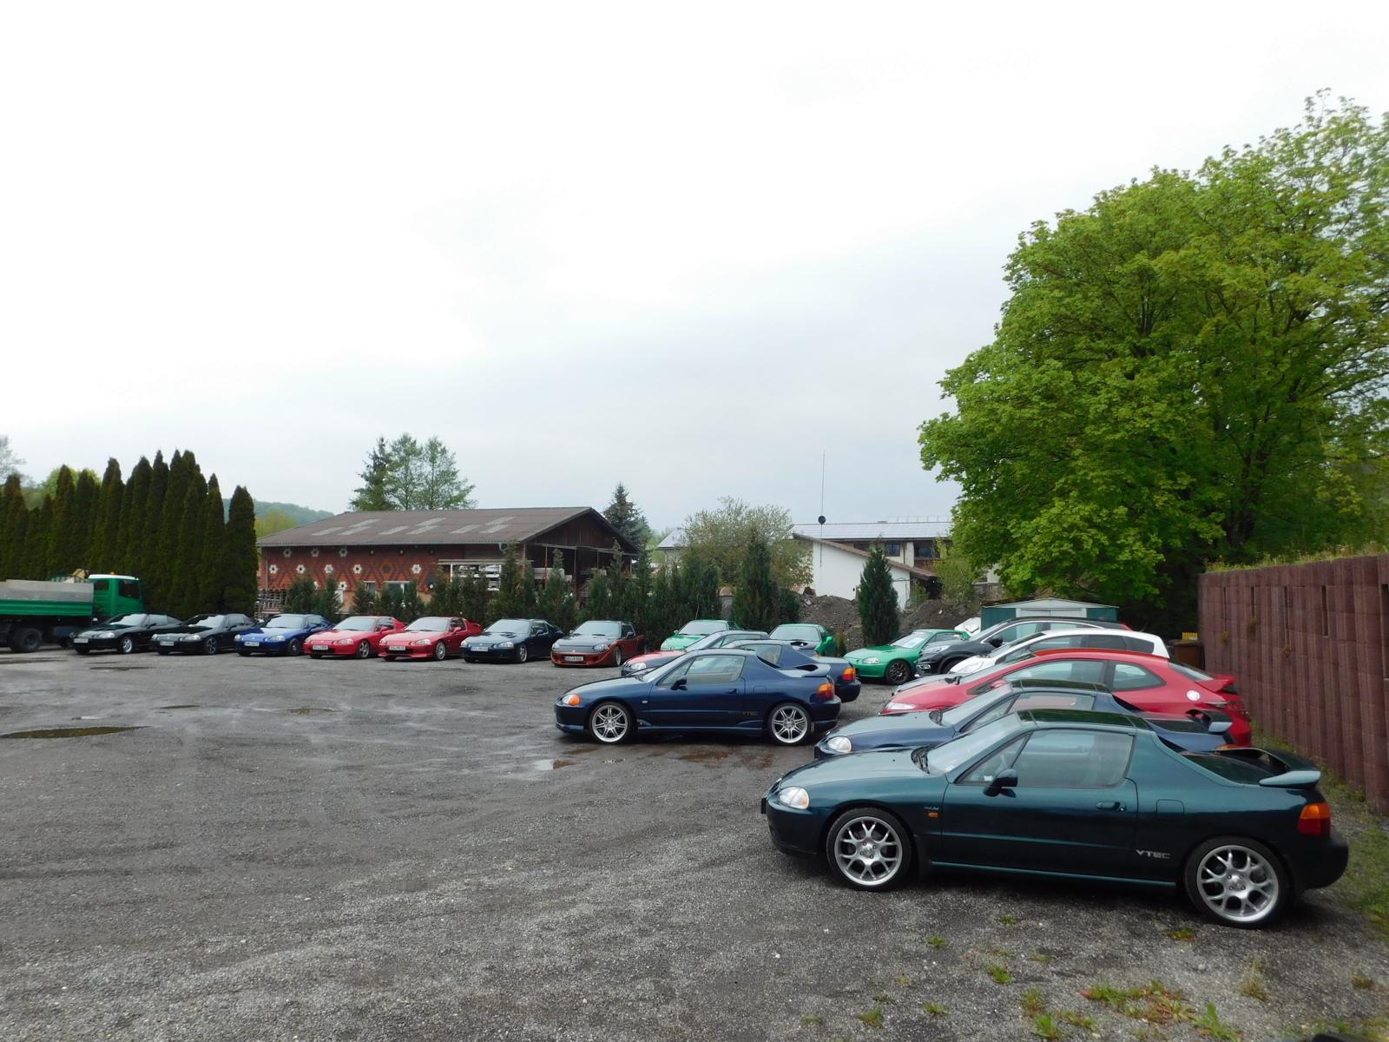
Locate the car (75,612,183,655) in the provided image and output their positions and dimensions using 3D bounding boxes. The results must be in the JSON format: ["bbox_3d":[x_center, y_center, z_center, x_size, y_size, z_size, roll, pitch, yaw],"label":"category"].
[{"bbox_3d":[-17.996,3.567,32.354,1.710,1.240,4.000,-1,-4,15],"label":"car"}]

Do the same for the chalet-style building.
[{"bbox_3d":[-13.421,2.731,57.754,15.900,6.700,16.100,-1,-4,17],"label":"chalet-style building"}]

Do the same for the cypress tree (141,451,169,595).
[{"bbox_3d":[-20.076,0.970,37.314,1.150,7.200,1.150,3,-5,-28],"label":"cypress tree"}]

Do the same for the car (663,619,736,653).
[{"bbox_3d":[0.420,3.280,27.187,1.710,1.240,4.000,-1,-4,16],"label":"car"}]

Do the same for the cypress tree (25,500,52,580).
[{"bbox_3d":[-28.423,2.019,43.691,1.270,5.960,1.270,2,-4,-33],"label":"cypress tree"}]

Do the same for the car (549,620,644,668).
[{"bbox_3d":[-2.502,3.373,27.954,1.710,1.240,4.000,-1,-4,16],"label":"car"}]

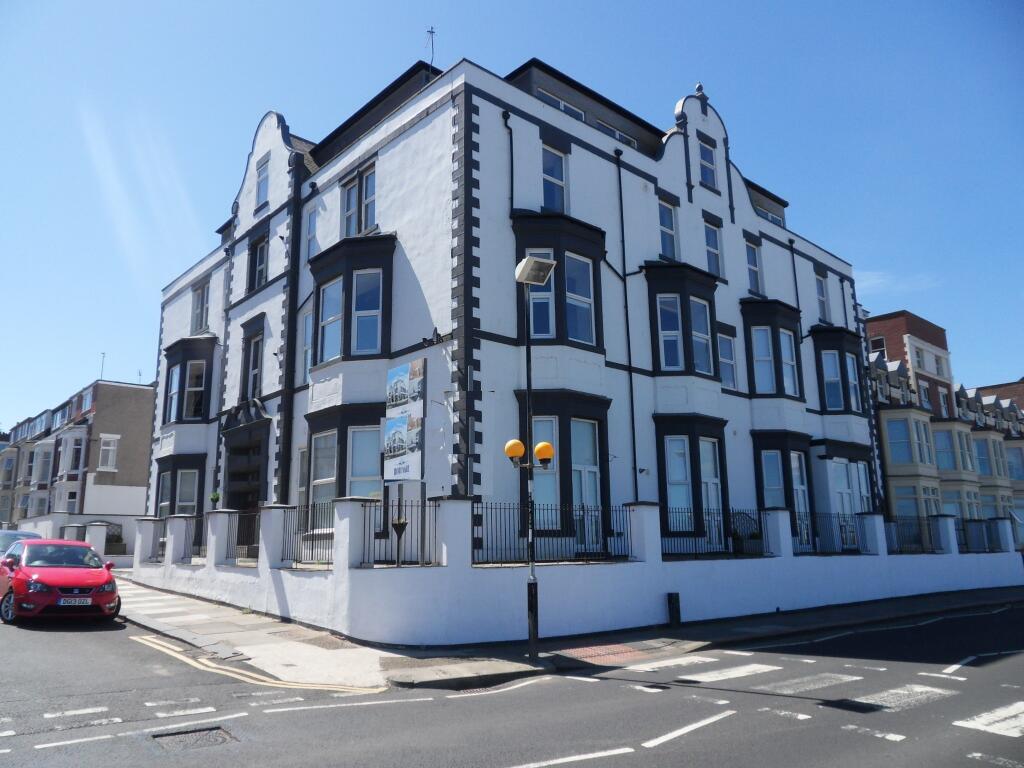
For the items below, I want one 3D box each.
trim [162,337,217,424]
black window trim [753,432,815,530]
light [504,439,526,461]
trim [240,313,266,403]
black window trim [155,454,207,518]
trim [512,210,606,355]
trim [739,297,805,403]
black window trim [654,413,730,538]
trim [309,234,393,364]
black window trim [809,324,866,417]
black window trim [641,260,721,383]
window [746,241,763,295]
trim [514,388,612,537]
[{"bbox_3d":[-13.328,0.112,28.741,1.000,3.390,3.900,11,-17,-43],"label":"trim"},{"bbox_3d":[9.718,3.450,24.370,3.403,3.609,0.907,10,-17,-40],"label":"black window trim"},{"bbox_3d":[0.047,0.964,10.400,0.300,0.300,0.300,-1,-12,0],"label":"light"},{"bbox_3d":[-8.933,-0.836,24.539,0.270,2.890,1.900,11,-17,-43],"label":"trim"},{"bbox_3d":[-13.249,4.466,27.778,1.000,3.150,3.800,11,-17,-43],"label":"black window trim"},{"bbox_3d":[1.653,-2.487,18.715,3.500,3.520,0.950,10,-16,-40],"label":"trim"},{"bbox_3d":[9.775,-1.053,25.610,3.500,3.530,0.930,10,-16,-40],"label":"trim"},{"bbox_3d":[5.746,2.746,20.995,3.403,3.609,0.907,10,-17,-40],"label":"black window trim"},{"bbox_3d":[-4.854,-2.046,20.051,0.959,3.455,3.950,11,-17,-42],"label":"trim"},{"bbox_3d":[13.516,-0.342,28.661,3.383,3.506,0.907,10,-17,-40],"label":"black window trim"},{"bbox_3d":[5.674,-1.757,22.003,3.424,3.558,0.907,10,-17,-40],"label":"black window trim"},{"bbox_3d":[8.919,-4.299,26.295,0.758,1.887,0.150,10,-17,-40],"label":"window"},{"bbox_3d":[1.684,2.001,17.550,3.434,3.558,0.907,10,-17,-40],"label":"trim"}]

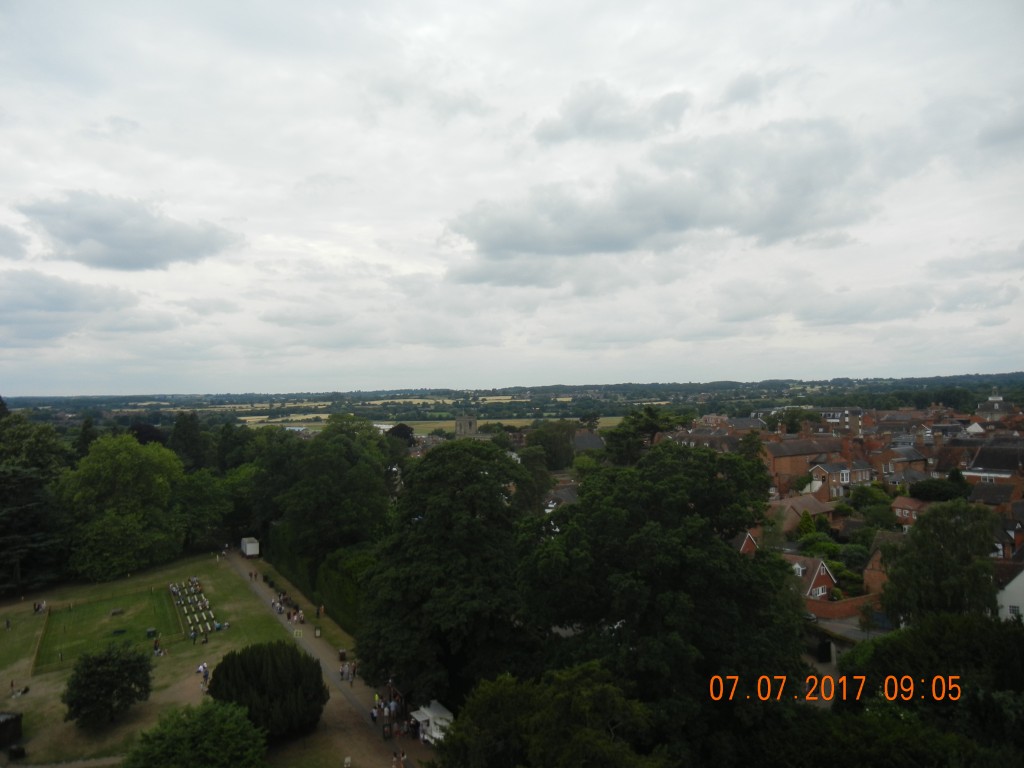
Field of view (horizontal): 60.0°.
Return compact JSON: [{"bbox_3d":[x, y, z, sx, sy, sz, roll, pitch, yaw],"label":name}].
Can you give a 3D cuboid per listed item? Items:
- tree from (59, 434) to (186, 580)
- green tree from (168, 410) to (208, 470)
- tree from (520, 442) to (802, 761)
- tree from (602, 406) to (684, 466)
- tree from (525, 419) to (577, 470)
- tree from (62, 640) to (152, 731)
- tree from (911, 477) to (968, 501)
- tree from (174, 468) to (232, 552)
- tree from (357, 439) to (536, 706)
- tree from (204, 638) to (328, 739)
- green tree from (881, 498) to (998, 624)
[{"bbox_3d":[-74.460,22.740,169.920,24.140,25.360,22.000,-1,0,-24],"label":"tree"},{"bbox_3d":[-90.960,21.920,249.910,11.270,28.350,11.000,-1,0,-20],"label":"green tree"},{"bbox_3d":[14.650,19.850,85.920,26.650,27.980,25.000,-1,0,10],"label":"tree"},{"bbox_3d":[40.170,21.050,269.920,24.340,27.190,23.000,-1,0,8],"label":"tree"},{"bbox_3d":[14.230,24.140,324.930,19.040,22.280,18.000,-1,0,2],"label":"tree"},{"bbox_3d":[-41.780,30.780,91.980,9.230,7.550,9.000,-1,0,-25],"label":"tree"},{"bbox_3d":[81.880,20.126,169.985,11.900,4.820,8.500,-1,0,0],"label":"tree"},{"bbox_3d":[-68.806,28.211,197.942,12.900,18.720,12.000,-1,0,0],"label":"tree"},{"bbox_3d":[-7.447,21.264,100.907,20.300,30.130,19.000,-1,0,0],"label":"tree"},{"bbox_3d":[-25.889,31.706,93.973,12.600,8.870,12.000,-1,0,0],"label":"tree"},{"bbox_3d":[55.853,22.560,115.953,15.200,15.190,14.200,-1,0,0],"label":"green tree"}]

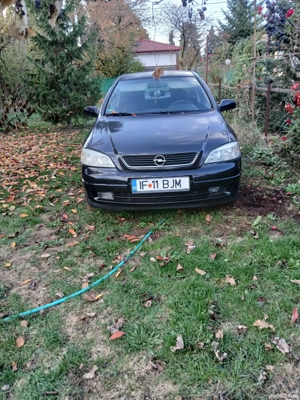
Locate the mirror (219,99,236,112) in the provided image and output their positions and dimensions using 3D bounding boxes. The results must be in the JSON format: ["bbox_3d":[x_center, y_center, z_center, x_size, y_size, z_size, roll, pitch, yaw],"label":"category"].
[{"bbox_3d":[0.995,-1.210,3.854,0.210,0.145,0.110,-2,23,3],"label":"mirror"}]

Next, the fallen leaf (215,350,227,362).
[{"bbox_3d":[0.355,0.785,1.516,0.060,0.035,0.043,8,24,24],"label":"fallen leaf"}]

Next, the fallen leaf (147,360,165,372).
[{"bbox_3d":[0.029,0.859,1.555,0.090,0.030,0.051,0,23,7],"label":"fallen leaf"}]

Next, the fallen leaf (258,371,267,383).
[{"bbox_3d":[0.530,0.823,1.400,0.049,0.020,0.030,-22,29,-40],"label":"fallen leaf"}]

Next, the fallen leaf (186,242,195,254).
[{"bbox_3d":[0.350,0.421,2.546,0.059,0.025,0.102,1,23,9],"label":"fallen leaf"}]

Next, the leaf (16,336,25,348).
[{"bbox_3d":[-0.709,0.781,1.652,0.042,0.020,0.069,-13,24,-25],"label":"leaf"}]

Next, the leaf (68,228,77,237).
[{"bbox_3d":[-0.709,0.321,2.775,0.043,0.040,0.121,-19,27,-35],"label":"leaf"}]

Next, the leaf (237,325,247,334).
[{"bbox_3d":[0.516,0.716,1.669,0.052,0.030,0.040,-8,22,-14],"label":"leaf"}]

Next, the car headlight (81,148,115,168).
[{"bbox_3d":[-0.512,-0.397,2.892,0.390,0.190,0.340,-2,21,3],"label":"car headlight"}]

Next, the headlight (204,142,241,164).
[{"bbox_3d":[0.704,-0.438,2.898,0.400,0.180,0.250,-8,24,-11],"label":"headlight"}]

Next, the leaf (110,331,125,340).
[{"bbox_3d":[-0.191,0.791,1.761,0.090,0.015,0.034,-10,24,-17],"label":"leaf"}]

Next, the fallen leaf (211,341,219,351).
[{"bbox_3d":[0.338,0.764,1.571,0.033,0.020,0.044,11,26,31],"label":"fallen leaf"}]

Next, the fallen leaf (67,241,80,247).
[{"bbox_3d":[-0.670,0.381,2.632,0.104,0.025,0.050,-14,24,-25],"label":"fallen leaf"}]

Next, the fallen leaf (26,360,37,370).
[{"bbox_3d":[-0.597,0.833,1.509,0.041,0.020,0.040,-3,22,-1],"label":"fallen leaf"}]

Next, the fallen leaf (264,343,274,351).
[{"bbox_3d":[0.648,0.795,1.631,0.050,0.025,0.055,7,25,23],"label":"fallen leaf"}]

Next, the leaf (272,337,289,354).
[{"bbox_3d":[0.659,0.735,1.516,0.070,0.040,0.093,-10,22,-16],"label":"leaf"}]

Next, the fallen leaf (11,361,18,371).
[{"bbox_3d":[-0.674,0.824,1.495,0.040,0.025,0.065,-19,26,-35],"label":"fallen leaf"}]

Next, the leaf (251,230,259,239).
[{"bbox_3d":[0.903,0.298,2.597,0.060,0.045,0.079,-6,21,-8],"label":"leaf"}]

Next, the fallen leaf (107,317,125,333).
[{"bbox_3d":[-0.198,0.755,1.829,0.073,0.030,0.115,14,28,34],"label":"fallen leaf"}]

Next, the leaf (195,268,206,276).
[{"bbox_3d":[0.360,0.516,2.140,0.085,0.025,0.050,14,27,37],"label":"leaf"}]

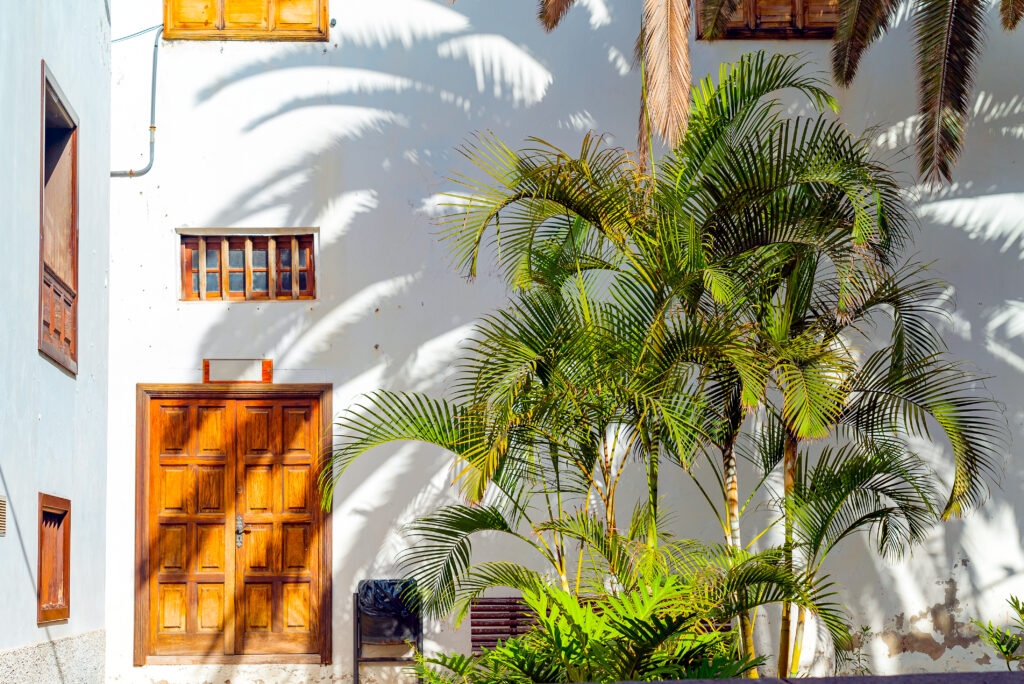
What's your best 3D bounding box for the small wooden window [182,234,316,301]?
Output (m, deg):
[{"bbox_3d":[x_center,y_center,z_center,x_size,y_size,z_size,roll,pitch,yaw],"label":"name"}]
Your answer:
[{"bbox_3d":[-2.057,-0.584,13.382,1.058,0.525,0.140,0,-2,0],"label":"small wooden window"}]

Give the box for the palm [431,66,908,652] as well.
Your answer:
[{"bbox_3d":[1.090,0.146,11.600,3.179,4.293,2.400,0,-2,0],"label":"palm"}]

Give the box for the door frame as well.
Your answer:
[{"bbox_3d":[-2.156,1.416,13.246,1.536,2.172,0.150,0,-2,0],"label":"door frame"}]

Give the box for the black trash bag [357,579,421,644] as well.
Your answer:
[{"bbox_3d":[-0.919,2.004,12.700,0.476,0.491,0.380,0,-2,0],"label":"black trash bag"}]

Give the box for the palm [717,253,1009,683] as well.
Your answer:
[{"bbox_3d":[2.395,0.867,11.700,1.960,2.933,1.700,0,-2,0],"label":"palm"}]

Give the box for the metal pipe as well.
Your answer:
[{"bbox_3d":[-2.934,-1.871,13.342,0.406,1.188,0.060,0,-2,0],"label":"metal pipe"}]

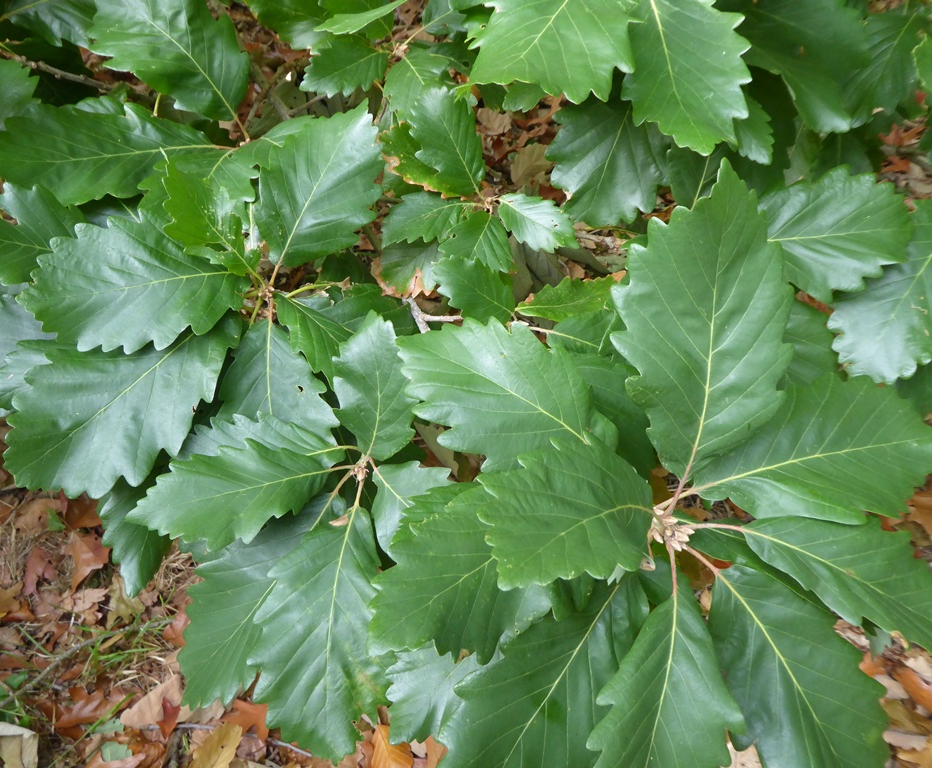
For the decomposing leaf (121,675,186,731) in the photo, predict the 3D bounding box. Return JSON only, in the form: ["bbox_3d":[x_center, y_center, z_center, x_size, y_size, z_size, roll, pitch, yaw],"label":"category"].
[{"bbox_3d":[-0.346,0.347,1.075,0.080,0.025,0.055,-38,63,-23],"label":"decomposing leaf"}]

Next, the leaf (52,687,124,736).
[{"bbox_3d":[-0.397,0.344,1.031,0.071,0.022,0.050,-15,55,-11],"label":"leaf"}]

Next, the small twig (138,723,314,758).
[{"bbox_3d":[-0.248,0.367,1.012,0.188,0.012,0.018,8,53,6],"label":"small twig"}]

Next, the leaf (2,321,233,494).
[{"bbox_3d":[-0.271,0.010,0.764,0.216,0.045,0.151,-30,63,5],"label":"leaf"}]

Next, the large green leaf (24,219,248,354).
[{"bbox_3d":[-0.255,-0.078,0.743,0.195,0.040,0.120,-4,62,18],"label":"large green leaf"}]

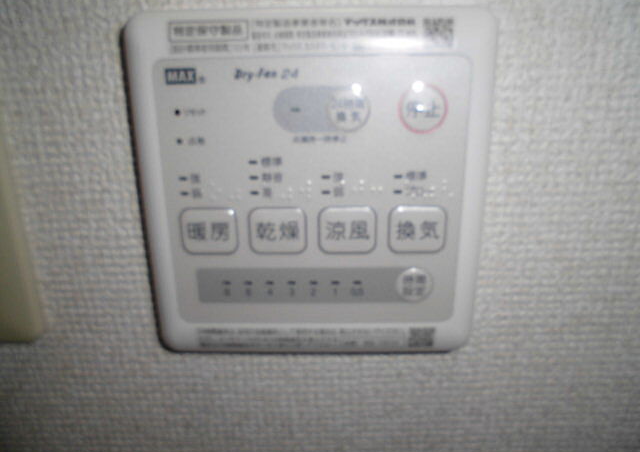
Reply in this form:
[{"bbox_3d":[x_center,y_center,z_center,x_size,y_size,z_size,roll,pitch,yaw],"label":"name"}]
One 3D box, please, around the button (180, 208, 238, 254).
[{"bbox_3d":[-0.039,0.002,0.169,0.020,0.018,0.002,0,16,1],"label":"button"}]

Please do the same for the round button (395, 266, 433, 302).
[{"bbox_3d":[0.034,0.021,0.173,0.014,0.014,0.002,0,16,1],"label":"round button"}]

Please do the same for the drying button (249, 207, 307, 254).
[{"bbox_3d":[-0.015,0.002,0.168,0.020,0.018,0.002,0,16,1],"label":"drying button"}]

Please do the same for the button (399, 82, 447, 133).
[{"bbox_3d":[0.034,-0.038,0.156,0.016,0.016,0.002,0,16,1],"label":"button"}]

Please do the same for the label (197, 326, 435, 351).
[{"bbox_3d":[-0.001,0.042,0.180,0.089,0.009,0.001,0,16,1],"label":"label"}]

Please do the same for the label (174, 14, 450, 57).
[{"bbox_3d":[-0.003,-0.059,0.150,0.090,0.011,0.001,0,16,1],"label":"label"}]

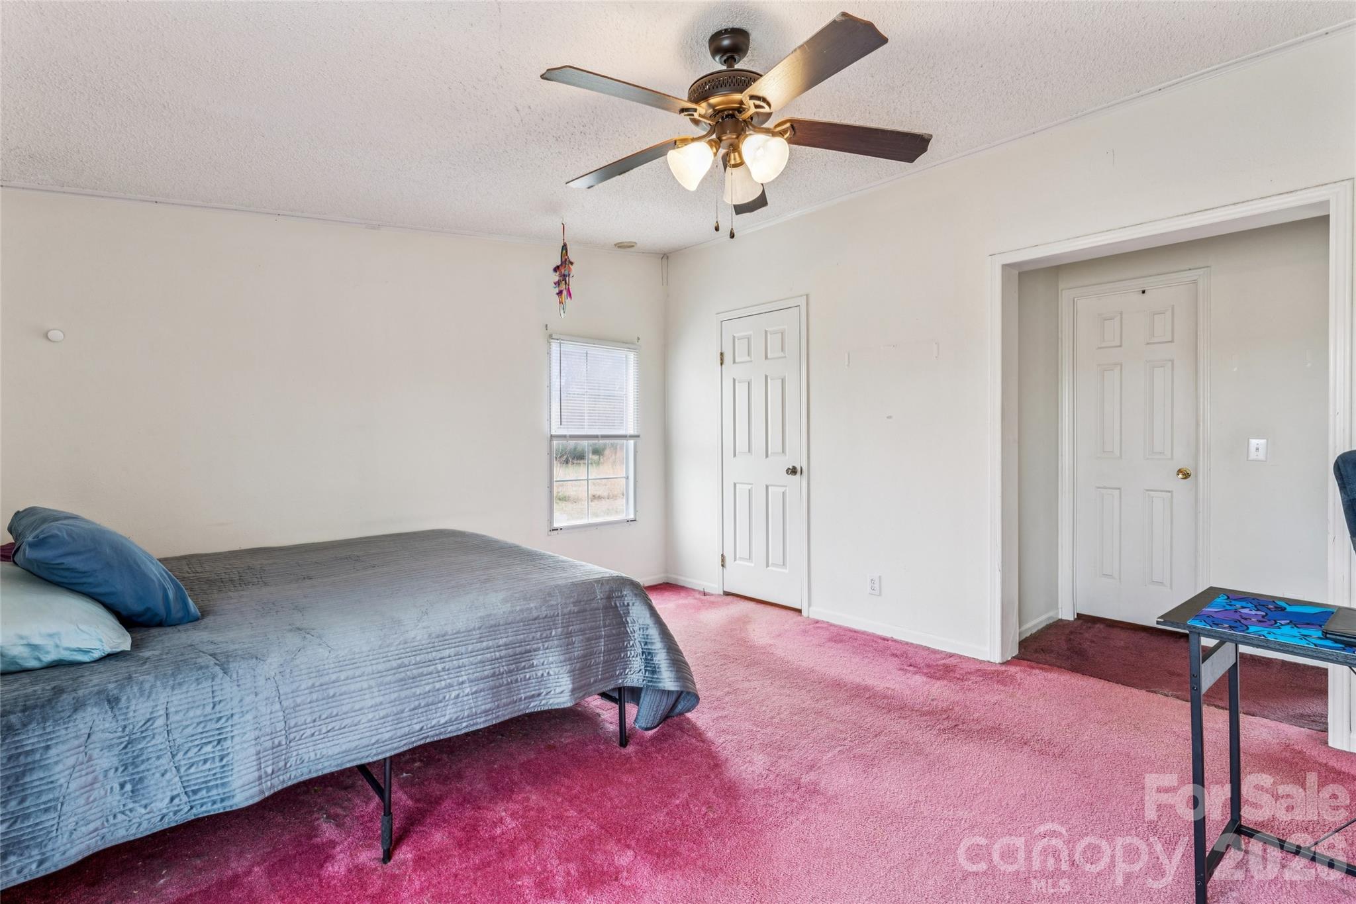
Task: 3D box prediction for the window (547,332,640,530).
[{"bbox_3d":[-0.623,-0.136,4.505,0.800,1.380,0.100,-1,1,-44],"label":"window"}]

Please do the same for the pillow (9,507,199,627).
[{"bbox_3d":[-1.658,0.329,1.748,0.600,0.170,0.462,0,-43,46],"label":"pillow"}]

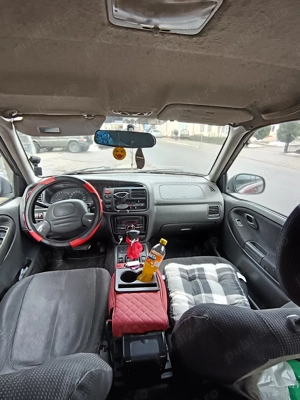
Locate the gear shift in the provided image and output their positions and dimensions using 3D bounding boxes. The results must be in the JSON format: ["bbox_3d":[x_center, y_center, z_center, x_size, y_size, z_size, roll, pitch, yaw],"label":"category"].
[{"bbox_3d":[-0.084,0.249,1.094,0.086,0.175,0.080,-2,26,-7],"label":"gear shift"}]

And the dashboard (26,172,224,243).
[{"bbox_3d":[-0.154,0.033,1.454,1.360,0.360,0.450,-2,18,-7],"label":"dashboard"}]

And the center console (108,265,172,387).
[{"bbox_3d":[-0.051,0.491,0.844,0.205,0.265,0.430,-2,18,-7],"label":"center console"}]

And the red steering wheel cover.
[{"bbox_3d":[-0.443,0.051,1.018,0.390,0.390,0.060,-2,-11,-7],"label":"red steering wheel cover"}]

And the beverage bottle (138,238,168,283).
[{"bbox_3d":[0.015,0.269,0.880,0.065,0.227,0.065,25,4,-15],"label":"beverage bottle"}]

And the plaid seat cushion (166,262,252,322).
[{"bbox_3d":[0.285,0.478,1.023,0.395,0.080,0.400,1,23,1],"label":"plaid seat cushion"}]

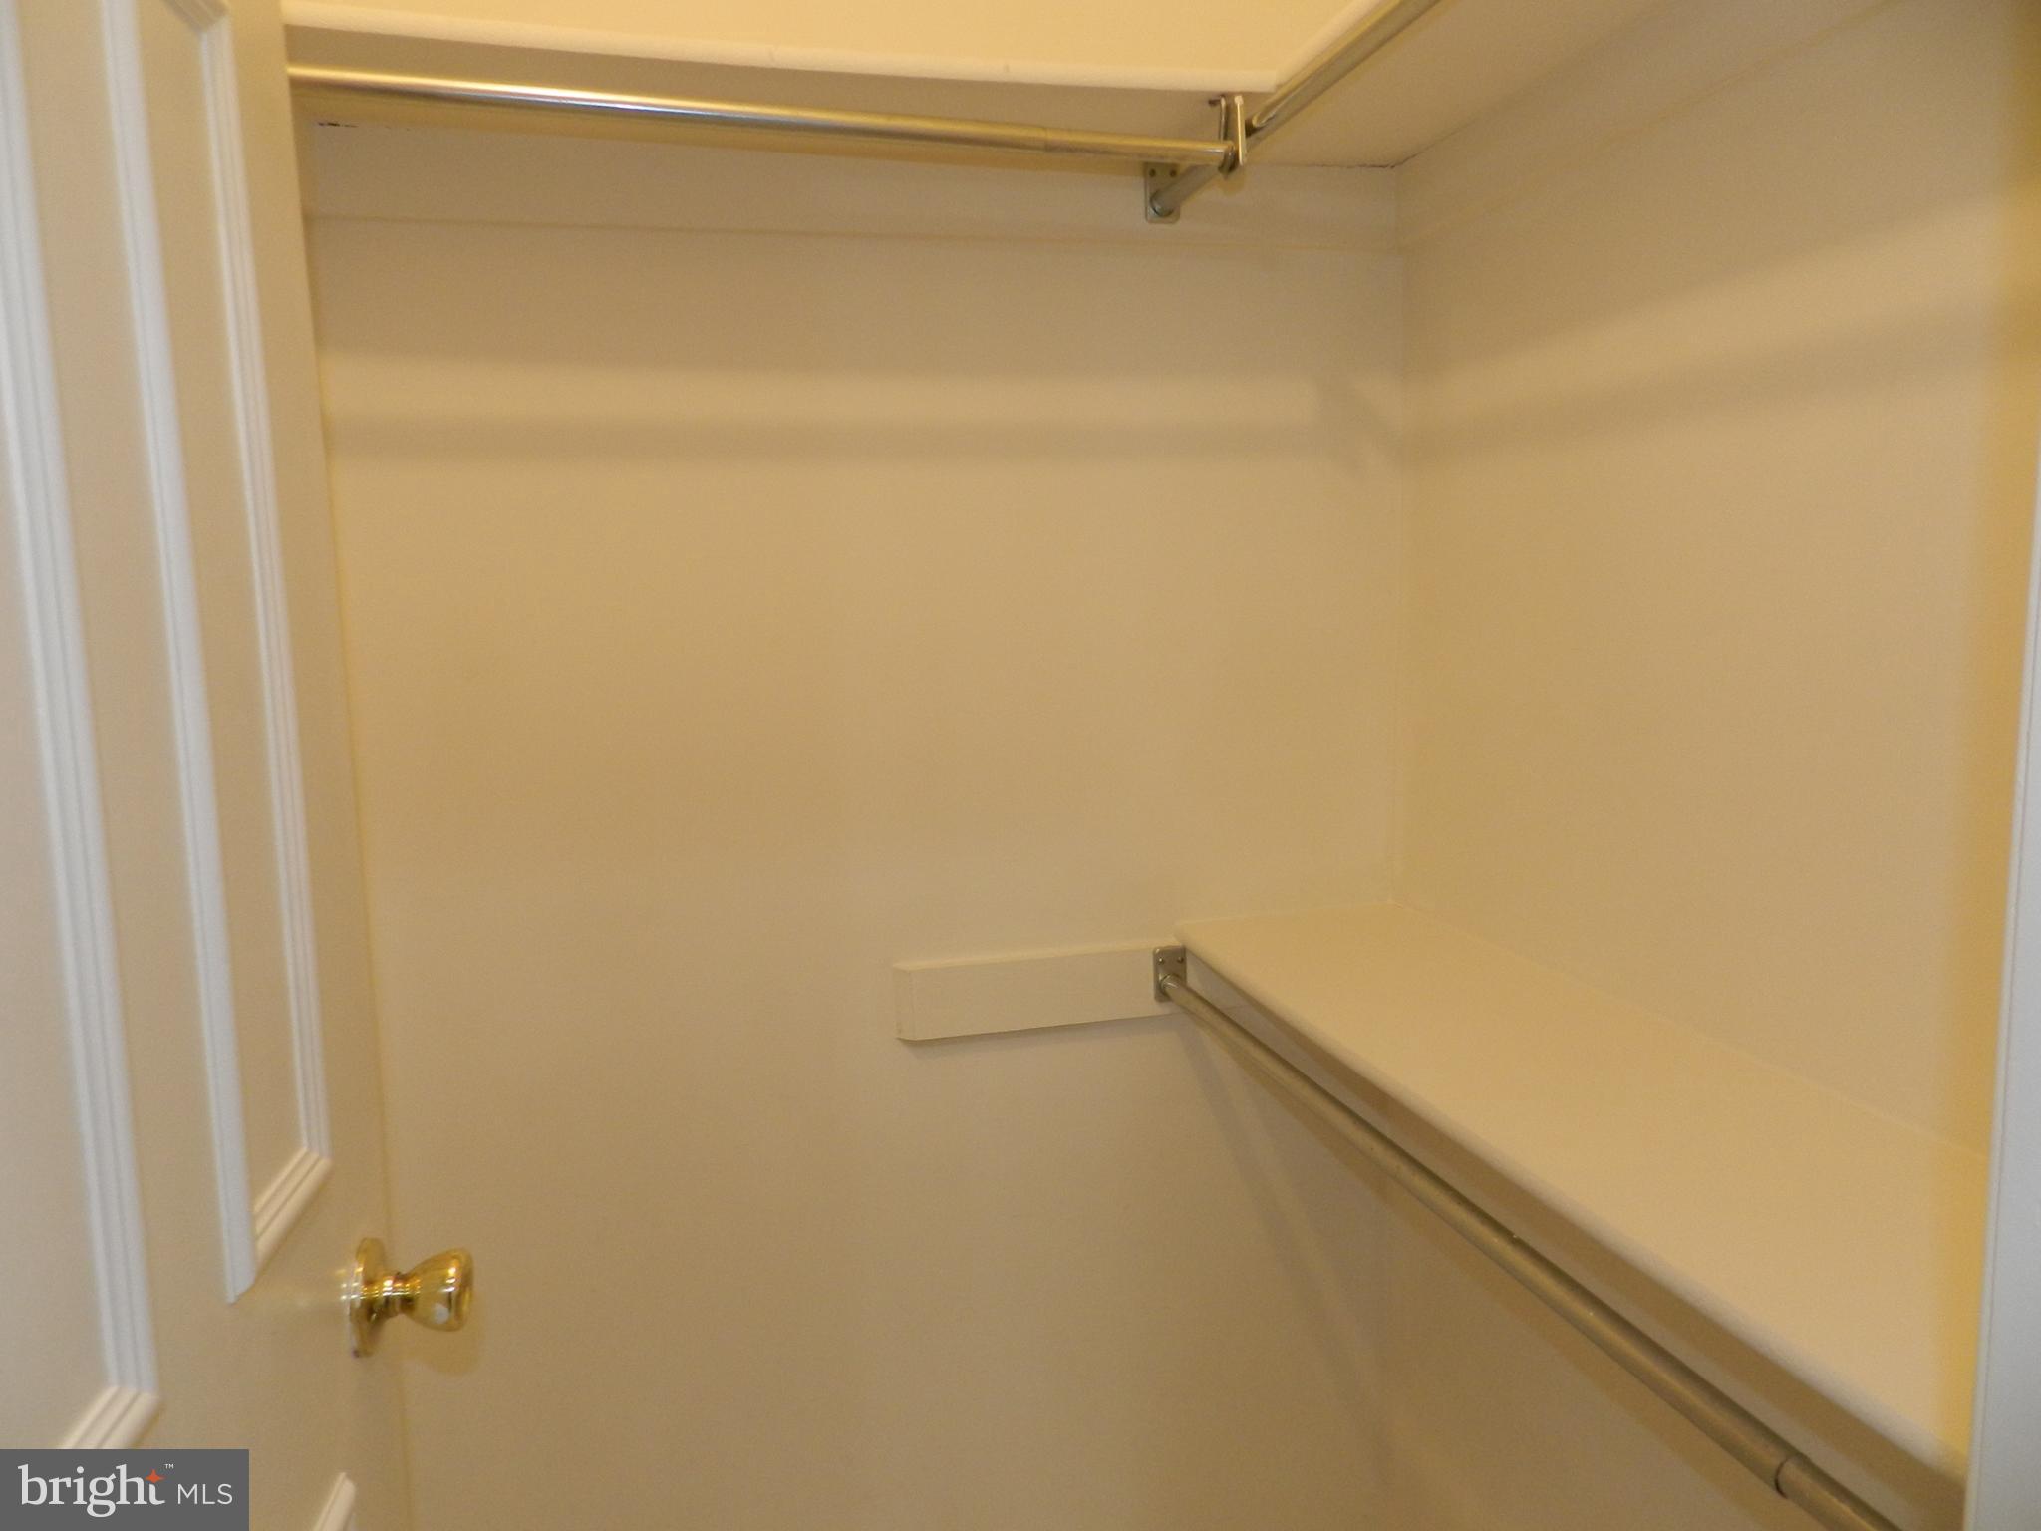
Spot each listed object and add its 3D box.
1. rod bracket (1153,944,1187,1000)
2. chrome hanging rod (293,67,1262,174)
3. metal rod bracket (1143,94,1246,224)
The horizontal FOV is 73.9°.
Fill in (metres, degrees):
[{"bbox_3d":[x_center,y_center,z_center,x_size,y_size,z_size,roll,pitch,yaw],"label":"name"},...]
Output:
[{"bbox_3d":[0.198,0.272,1.749,0.044,0.073,0.022,-3,8,-14],"label":"rod bracket"},{"bbox_3d":[-0.242,-0.623,1.300,0.965,0.025,0.025,-4,8,-18],"label":"chrome hanging rod"},{"bbox_3d":[0.197,-0.682,1.536,0.047,0.084,0.199,-3,8,-14],"label":"metal rod bracket"}]

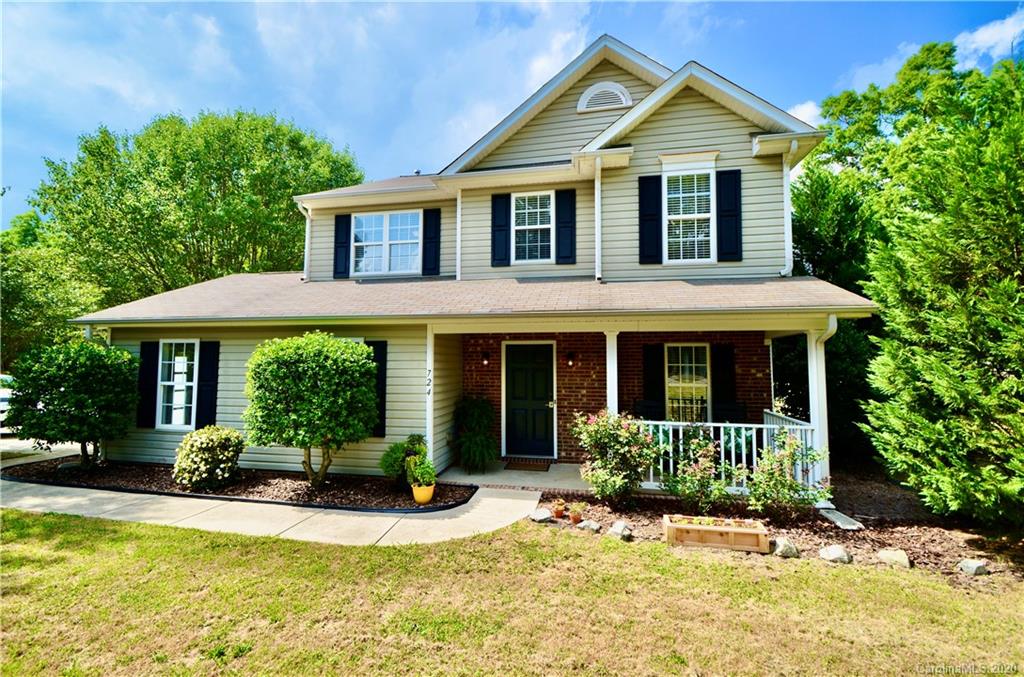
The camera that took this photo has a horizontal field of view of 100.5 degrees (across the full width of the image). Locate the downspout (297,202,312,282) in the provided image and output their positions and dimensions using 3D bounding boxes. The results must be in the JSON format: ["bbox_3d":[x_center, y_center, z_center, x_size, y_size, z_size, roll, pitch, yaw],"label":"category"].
[{"bbox_3d":[-4.588,-2.133,9.340,0.222,1.726,0.250,0,-3,11],"label":"downspout"}]

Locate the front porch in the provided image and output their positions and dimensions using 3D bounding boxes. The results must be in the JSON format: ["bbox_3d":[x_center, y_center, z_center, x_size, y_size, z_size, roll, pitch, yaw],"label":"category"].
[{"bbox_3d":[1.533,1.003,6.674,5.440,2.430,1.540,0,-3,11],"label":"front porch"}]

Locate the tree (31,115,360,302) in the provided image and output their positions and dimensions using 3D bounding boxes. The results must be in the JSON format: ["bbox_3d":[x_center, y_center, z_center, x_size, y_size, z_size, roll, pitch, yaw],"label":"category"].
[{"bbox_3d":[-11.582,-2.647,17.119,10.430,10.885,10.430,-1,-3,11],"label":"tree"}]

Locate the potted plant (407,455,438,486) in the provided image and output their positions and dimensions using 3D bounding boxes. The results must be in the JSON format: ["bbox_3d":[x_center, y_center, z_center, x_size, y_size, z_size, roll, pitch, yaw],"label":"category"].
[{"bbox_3d":[-1.180,1.751,5.629,0.360,0.430,0.350,0,-3,11],"label":"potted plant"}]

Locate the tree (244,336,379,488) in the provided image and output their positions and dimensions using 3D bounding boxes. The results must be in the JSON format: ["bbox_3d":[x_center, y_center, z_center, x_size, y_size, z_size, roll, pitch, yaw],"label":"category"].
[{"bbox_3d":[-2.765,1.029,5.893,1.710,2.225,1.590,-1,-3,11],"label":"tree"}]

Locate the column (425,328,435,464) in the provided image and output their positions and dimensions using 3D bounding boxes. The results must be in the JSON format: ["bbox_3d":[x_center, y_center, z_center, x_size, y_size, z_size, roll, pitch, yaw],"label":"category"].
[{"bbox_3d":[-1.198,0.943,6.299,0.108,2.305,0.079,-1,-3,11],"label":"column"}]

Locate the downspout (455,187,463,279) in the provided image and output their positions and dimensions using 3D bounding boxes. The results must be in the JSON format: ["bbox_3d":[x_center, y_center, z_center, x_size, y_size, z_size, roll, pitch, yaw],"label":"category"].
[{"bbox_3d":[-1.038,-2.042,8.340,0.117,1.825,0.110,0,-3,11],"label":"downspout"}]

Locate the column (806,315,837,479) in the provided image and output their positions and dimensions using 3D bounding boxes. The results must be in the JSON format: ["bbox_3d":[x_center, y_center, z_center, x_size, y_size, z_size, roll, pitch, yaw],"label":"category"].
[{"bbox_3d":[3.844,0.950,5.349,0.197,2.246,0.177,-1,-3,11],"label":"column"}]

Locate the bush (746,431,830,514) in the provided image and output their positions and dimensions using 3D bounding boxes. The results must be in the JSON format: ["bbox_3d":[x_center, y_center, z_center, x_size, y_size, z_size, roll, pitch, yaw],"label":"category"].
[{"bbox_3d":[3.307,1.675,5.118,0.852,1.067,0.809,-1,-3,11],"label":"bush"}]

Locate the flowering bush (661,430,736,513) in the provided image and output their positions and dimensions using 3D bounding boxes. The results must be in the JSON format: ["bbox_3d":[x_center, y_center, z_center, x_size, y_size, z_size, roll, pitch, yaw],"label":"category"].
[{"bbox_3d":[2.313,1.691,5.337,0.851,1.055,0.809,-1,-3,11],"label":"flowering bush"}]

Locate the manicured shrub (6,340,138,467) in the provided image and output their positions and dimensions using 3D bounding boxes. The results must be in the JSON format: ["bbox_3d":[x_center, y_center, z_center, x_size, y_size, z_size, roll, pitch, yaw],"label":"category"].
[{"bbox_3d":[-7.240,1.100,7.082,1.526,2.136,1.526,-1,-3,11],"label":"manicured shrub"}]

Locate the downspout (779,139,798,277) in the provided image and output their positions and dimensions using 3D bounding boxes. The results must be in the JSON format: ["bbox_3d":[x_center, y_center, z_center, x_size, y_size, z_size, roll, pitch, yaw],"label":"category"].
[{"bbox_3d":[4.339,-2.035,6.695,0.213,2.094,0.280,0,-3,11],"label":"downspout"}]

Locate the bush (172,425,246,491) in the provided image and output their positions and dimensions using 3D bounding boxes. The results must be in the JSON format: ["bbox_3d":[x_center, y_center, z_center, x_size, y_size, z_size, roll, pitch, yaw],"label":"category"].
[{"bbox_3d":[-4.747,1.785,6.665,0.970,0.850,0.920,0,-3,11],"label":"bush"}]

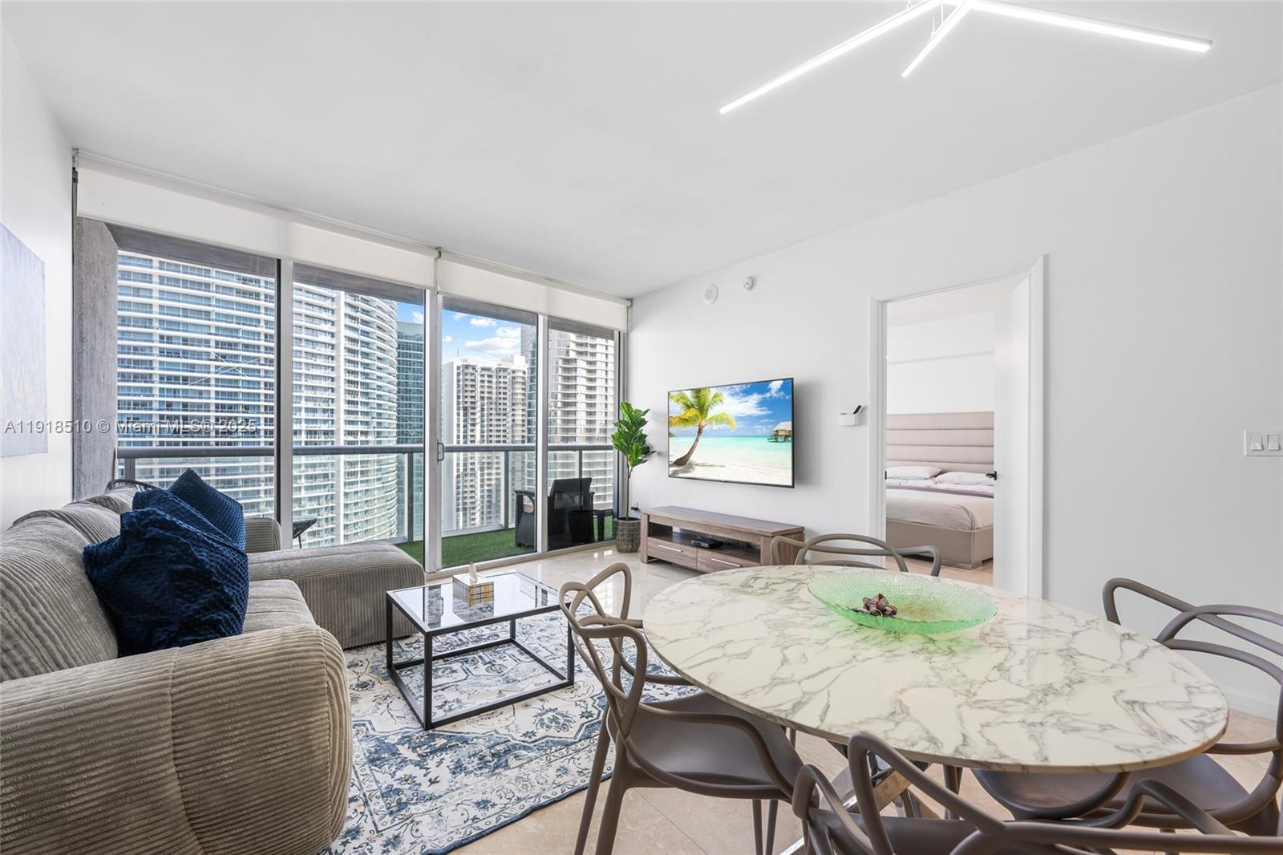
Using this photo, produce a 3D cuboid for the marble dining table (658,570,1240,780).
[{"bbox_3d":[0.554,0.837,1.173,1.100,0.750,1.100,1,-1,-40],"label":"marble dining table"}]

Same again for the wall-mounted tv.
[{"bbox_3d":[0.731,0.053,4.371,0.060,0.830,1.430,1,-1,-41],"label":"wall-mounted tv"}]

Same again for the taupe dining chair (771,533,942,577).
[{"bbox_3d":[0.733,0.808,1.697,0.570,0.830,0.500,0,-1,16],"label":"taupe dining chair"}]

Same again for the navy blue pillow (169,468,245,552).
[{"bbox_3d":[-2.040,0.450,2.200,0.170,0.450,0.460,-22,-9,21],"label":"navy blue pillow"}]

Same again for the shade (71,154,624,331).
[{"bbox_3d":[-1.624,-1.280,4.104,4.030,0.370,0.100,1,-1,-43],"label":"shade"}]

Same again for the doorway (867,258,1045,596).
[{"bbox_3d":[1.925,0.165,3.125,0.150,2.190,0.970,1,-1,-40],"label":"doorway"}]

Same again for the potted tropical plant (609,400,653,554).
[{"bbox_3d":[-0.124,0.507,5.153,0.420,1.560,0.420,0,-1,0],"label":"potted tropical plant"}]

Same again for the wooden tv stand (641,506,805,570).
[{"bbox_3d":[0.631,1.029,4.311,0.420,0.485,1.460,1,-1,-42],"label":"wooden tv stand"}]

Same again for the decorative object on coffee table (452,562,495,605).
[{"bbox_3d":[-0.797,0.739,2.371,0.110,0.155,0.170,1,-1,-40],"label":"decorative object on coffee table"}]

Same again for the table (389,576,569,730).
[{"bbox_3d":[-0.799,1.015,2.437,0.660,0.400,0.660,1,-1,-36],"label":"table"}]

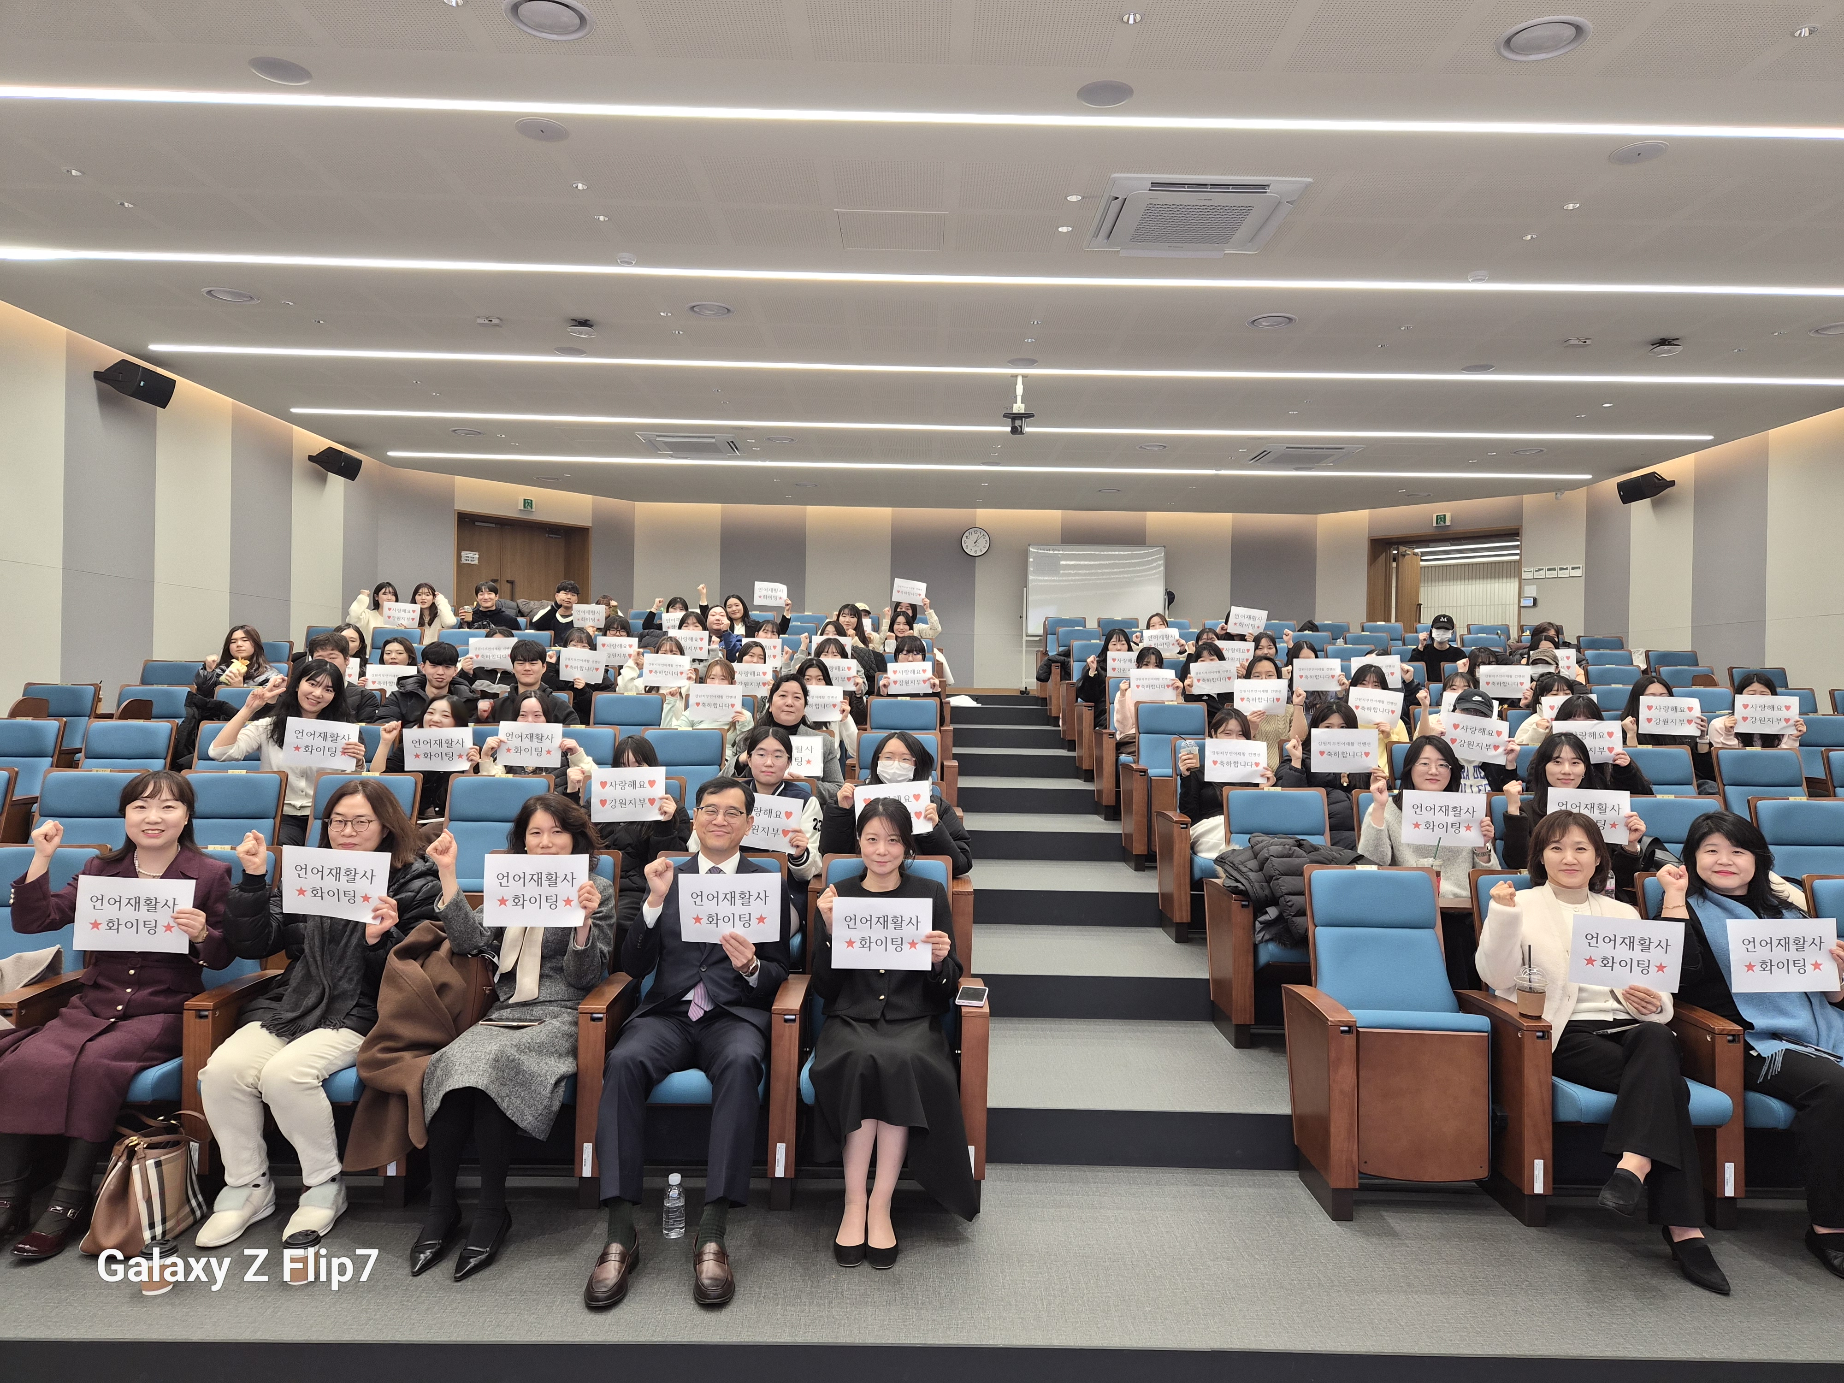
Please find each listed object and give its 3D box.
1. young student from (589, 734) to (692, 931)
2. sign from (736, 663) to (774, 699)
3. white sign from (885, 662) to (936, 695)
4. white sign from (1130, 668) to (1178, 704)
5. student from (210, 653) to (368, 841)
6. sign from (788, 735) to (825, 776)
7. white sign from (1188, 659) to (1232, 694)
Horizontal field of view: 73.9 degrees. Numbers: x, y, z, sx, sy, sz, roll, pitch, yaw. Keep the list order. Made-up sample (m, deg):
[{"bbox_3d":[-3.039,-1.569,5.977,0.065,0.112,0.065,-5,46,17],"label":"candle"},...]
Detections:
[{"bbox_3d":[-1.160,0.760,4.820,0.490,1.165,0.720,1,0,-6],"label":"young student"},{"bbox_3d":[-1.149,-0.077,8.250,0.297,0.210,0.020,1,0,-5],"label":"sign"},{"bbox_3d":[-0.078,-0.087,8.350,0.297,0.210,0.020,-1,0,0],"label":"white sign"},{"bbox_3d":[1.542,-0.037,8.150,0.297,0.210,0.020,1,0,6],"label":"white sign"},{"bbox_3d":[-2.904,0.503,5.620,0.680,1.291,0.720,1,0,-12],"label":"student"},{"bbox_3d":[-0.644,0.329,6.150,0.297,0.210,0.020,1,0,-5],"label":"sign"},{"bbox_3d":[1.919,-0.092,8.100,0.297,0.210,0.020,-4,0,12],"label":"white sign"}]

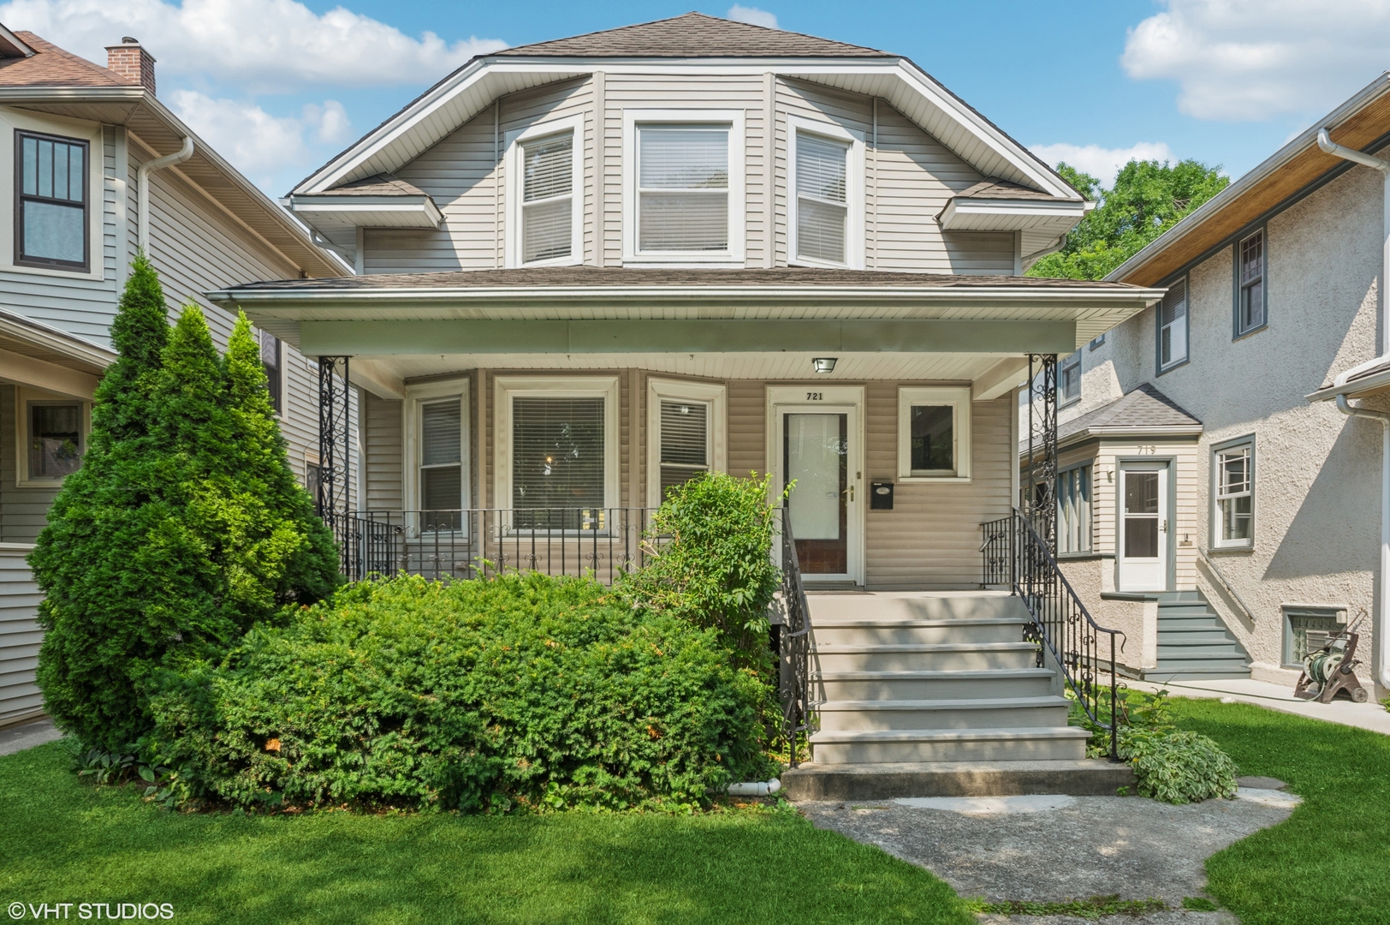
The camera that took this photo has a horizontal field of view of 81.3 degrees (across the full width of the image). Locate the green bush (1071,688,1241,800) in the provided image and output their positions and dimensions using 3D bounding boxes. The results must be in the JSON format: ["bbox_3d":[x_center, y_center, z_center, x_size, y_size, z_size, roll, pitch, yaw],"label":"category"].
[{"bbox_3d":[3.450,2.130,6.200,1.180,0.650,1.100,0,-4,0],"label":"green bush"}]

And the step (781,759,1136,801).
[{"bbox_3d":[1.875,2.332,5.960,2.500,0.190,0.380,0,-4,0],"label":"step"}]

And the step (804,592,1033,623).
[{"bbox_3d":[1.954,1.360,7.620,2.010,0.205,0.310,0,-4,0],"label":"step"}]

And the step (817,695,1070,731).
[{"bbox_3d":[1.923,2.002,6.460,2.070,0.205,0.310,0,-4,0],"label":"step"}]

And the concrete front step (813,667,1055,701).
[{"bbox_3d":[1.923,1.841,6.750,2.070,0.205,0.310,0,-4,0],"label":"concrete front step"}]

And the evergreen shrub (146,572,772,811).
[{"bbox_3d":[-1.730,1.680,6.200,4.450,1.550,1.750,0,-4,0],"label":"evergreen shrub"}]

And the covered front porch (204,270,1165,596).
[{"bbox_3d":[-0.070,-0.492,8.050,8.050,3.650,2.400,0,-4,0],"label":"covered front porch"}]

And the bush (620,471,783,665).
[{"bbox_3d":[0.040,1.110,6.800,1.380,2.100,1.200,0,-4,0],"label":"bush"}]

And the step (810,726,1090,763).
[{"bbox_3d":[1.923,2.163,6.170,2.070,0.205,0.310,0,-4,0],"label":"step"}]

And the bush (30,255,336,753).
[{"bbox_3d":[-4.830,0.352,7.550,2.650,4.500,1.900,0,-4,0],"label":"bush"}]

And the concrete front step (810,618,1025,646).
[{"bbox_3d":[1.954,1.520,7.330,2.010,0.205,0.310,0,-4,0],"label":"concrete front step"}]

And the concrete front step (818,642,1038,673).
[{"bbox_3d":[1.954,1.681,7.040,2.010,0.205,0.310,0,-4,0],"label":"concrete front step"}]

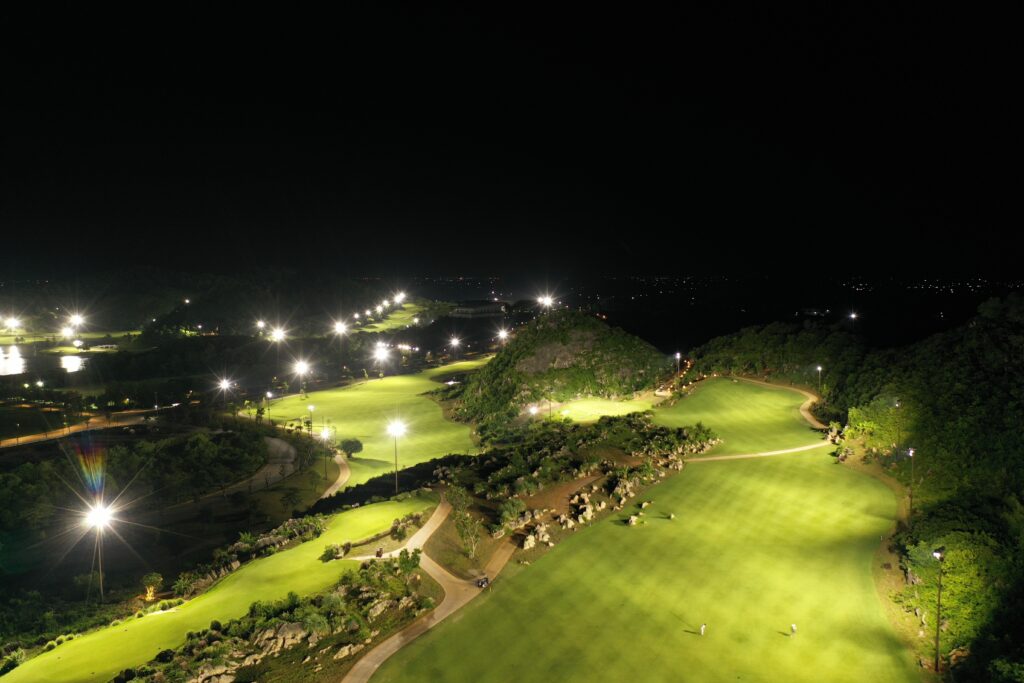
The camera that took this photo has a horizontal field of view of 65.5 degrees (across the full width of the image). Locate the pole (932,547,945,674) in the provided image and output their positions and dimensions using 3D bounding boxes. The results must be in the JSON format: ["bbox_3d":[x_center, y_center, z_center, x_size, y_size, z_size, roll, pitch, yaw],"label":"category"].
[{"bbox_3d":[53.160,33.410,98.940,1.300,16.200,2.200,3,6,32],"label":"pole"}]

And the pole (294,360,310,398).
[{"bbox_3d":[-106.040,19.780,401.190,2.200,16.000,1.300,-5,7,-40],"label":"pole"}]

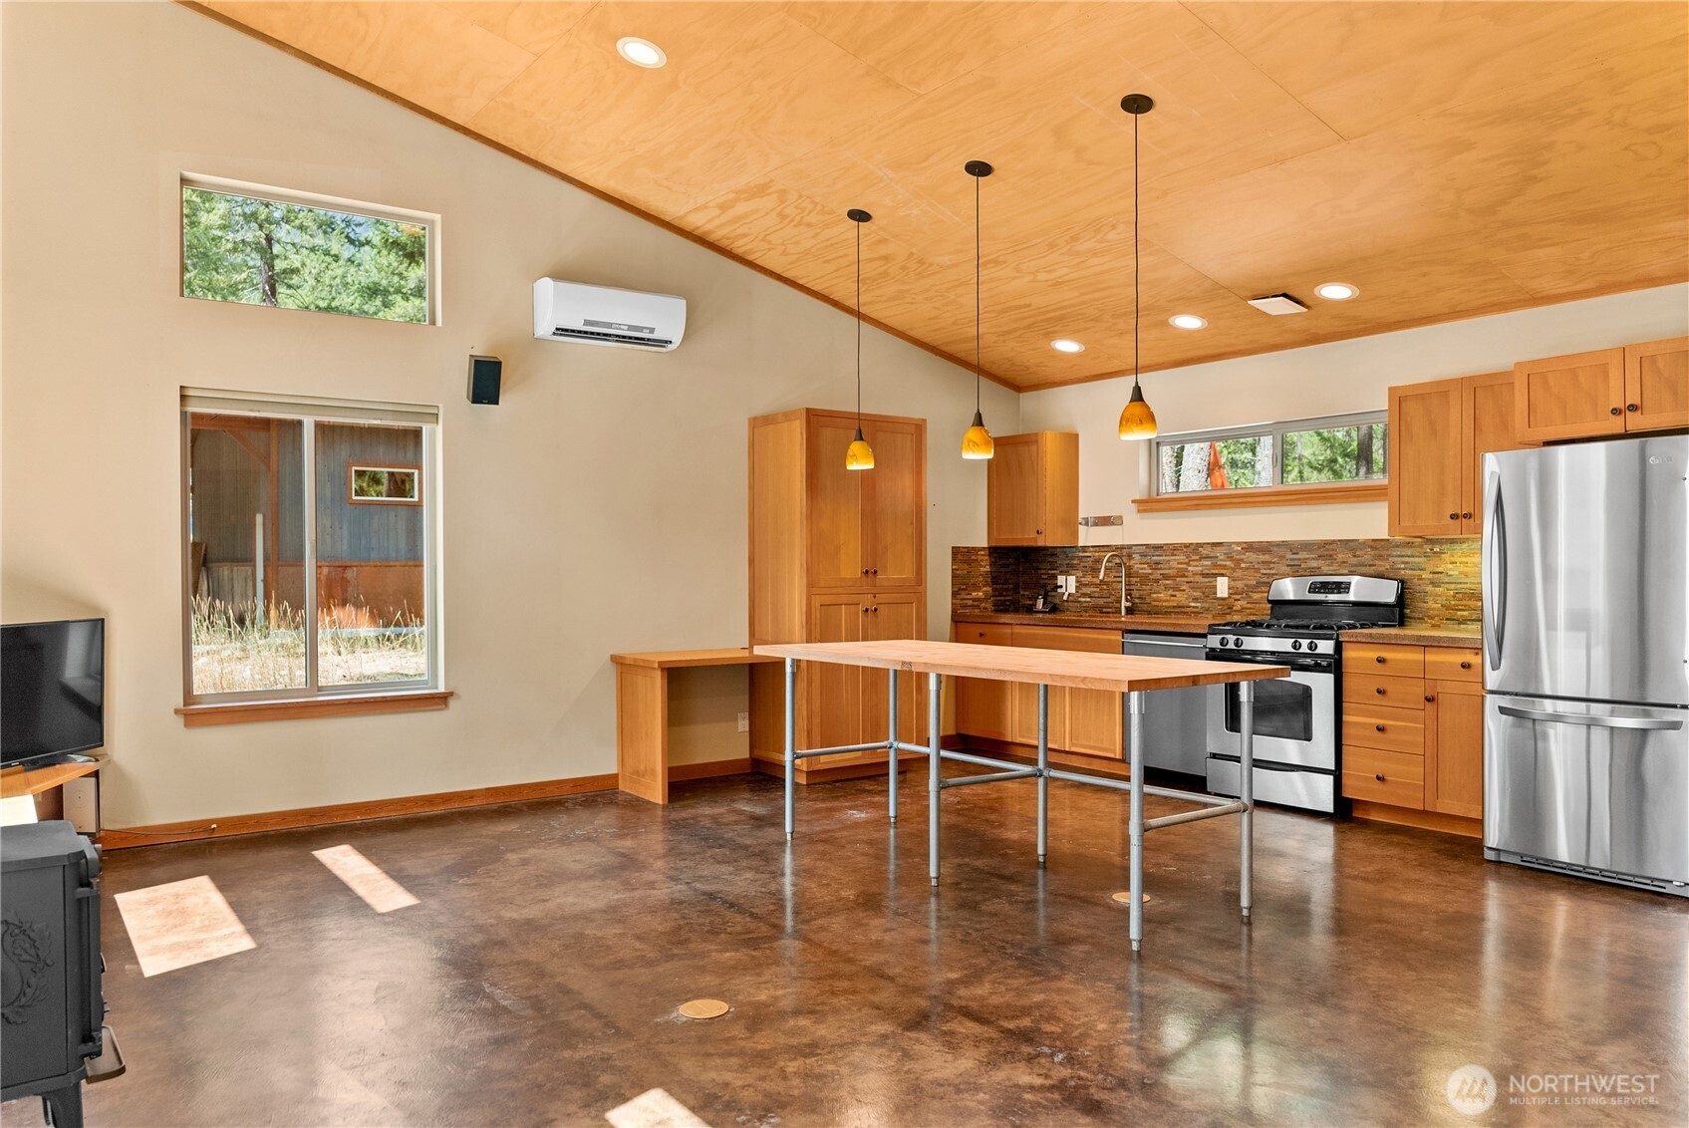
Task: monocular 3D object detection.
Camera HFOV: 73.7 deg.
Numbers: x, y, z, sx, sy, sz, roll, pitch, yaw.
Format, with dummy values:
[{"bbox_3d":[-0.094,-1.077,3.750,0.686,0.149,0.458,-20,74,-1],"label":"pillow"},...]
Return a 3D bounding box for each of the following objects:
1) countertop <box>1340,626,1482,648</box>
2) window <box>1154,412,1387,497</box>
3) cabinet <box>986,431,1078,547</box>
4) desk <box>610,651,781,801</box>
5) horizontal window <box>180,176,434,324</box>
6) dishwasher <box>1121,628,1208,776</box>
[{"bbox_3d":[2.978,0.362,5.510,0.658,0.049,0.793,0,0,-36],"label":"countertop"},{"bbox_3d":[2.574,-0.638,6.777,0.101,0.404,1.838,0,0,-36],"label":"window"},{"bbox_3d":[1.300,-0.504,7.788,0.310,0.778,0.549,0,0,-35],"label":"cabinet"},{"bbox_3d":[-0.754,0.883,6.306,0.910,0.753,0.619,0,0,-35],"label":"desk"},{"bbox_3d":[-2.573,-1.498,5.489,1.152,0.570,0.100,0,0,-35],"label":"horizontal window"},{"bbox_3d":[2.092,0.813,6.694,0.596,0.818,0.600,0,0,-36],"label":"dishwasher"}]

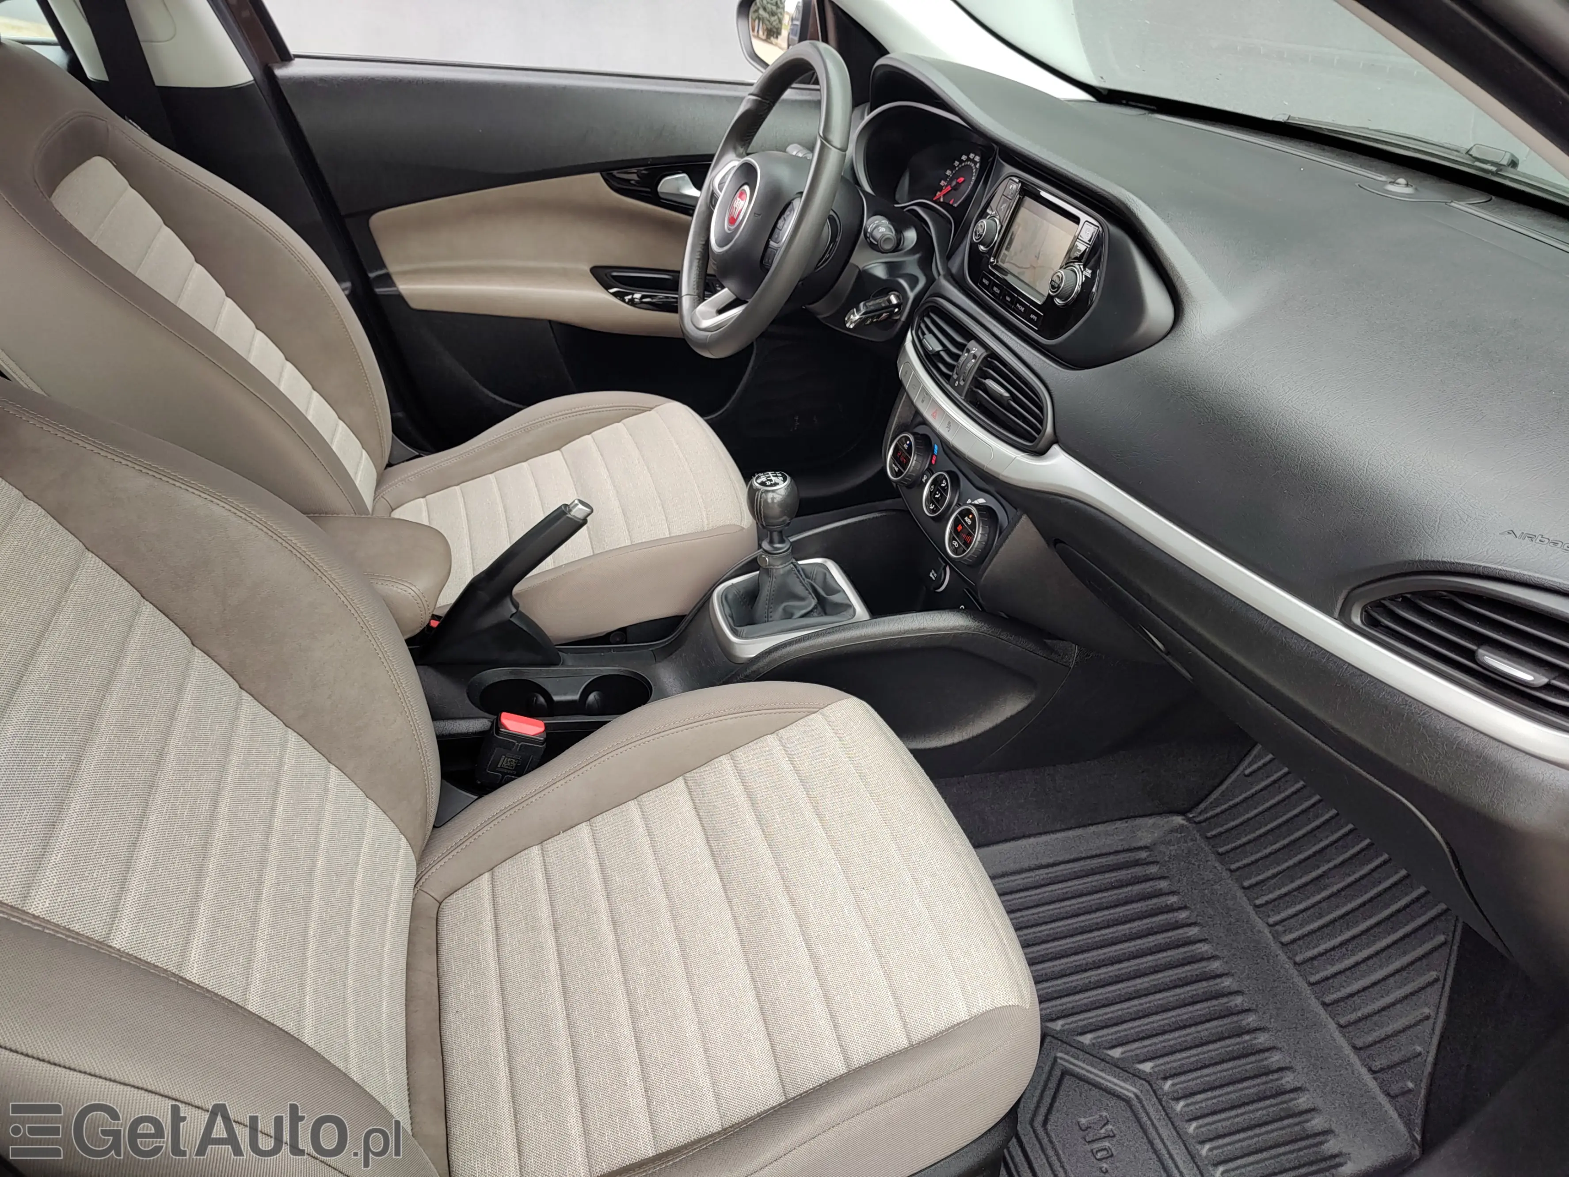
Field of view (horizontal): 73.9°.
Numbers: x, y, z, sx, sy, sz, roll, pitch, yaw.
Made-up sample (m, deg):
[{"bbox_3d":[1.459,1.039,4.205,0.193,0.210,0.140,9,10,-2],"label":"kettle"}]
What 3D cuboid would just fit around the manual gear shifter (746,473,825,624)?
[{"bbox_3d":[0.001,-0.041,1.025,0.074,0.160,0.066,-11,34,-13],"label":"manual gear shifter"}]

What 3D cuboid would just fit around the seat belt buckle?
[{"bbox_3d":[-0.234,0.145,0.890,0.044,0.077,0.027,14,25,-18],"label":"seat belt buckle"}]

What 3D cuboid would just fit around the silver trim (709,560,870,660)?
[{"bbox_3d":[0.001,0.020,1.077,0.138,0.028,0.130,-13,34,-11],"label":"silver trim"}]

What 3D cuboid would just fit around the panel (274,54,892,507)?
[{"bbox_3d":[-0.218,-0.465,1.548,0.870,0.610,0.130,-9,33,-14],"label":"panel"}]

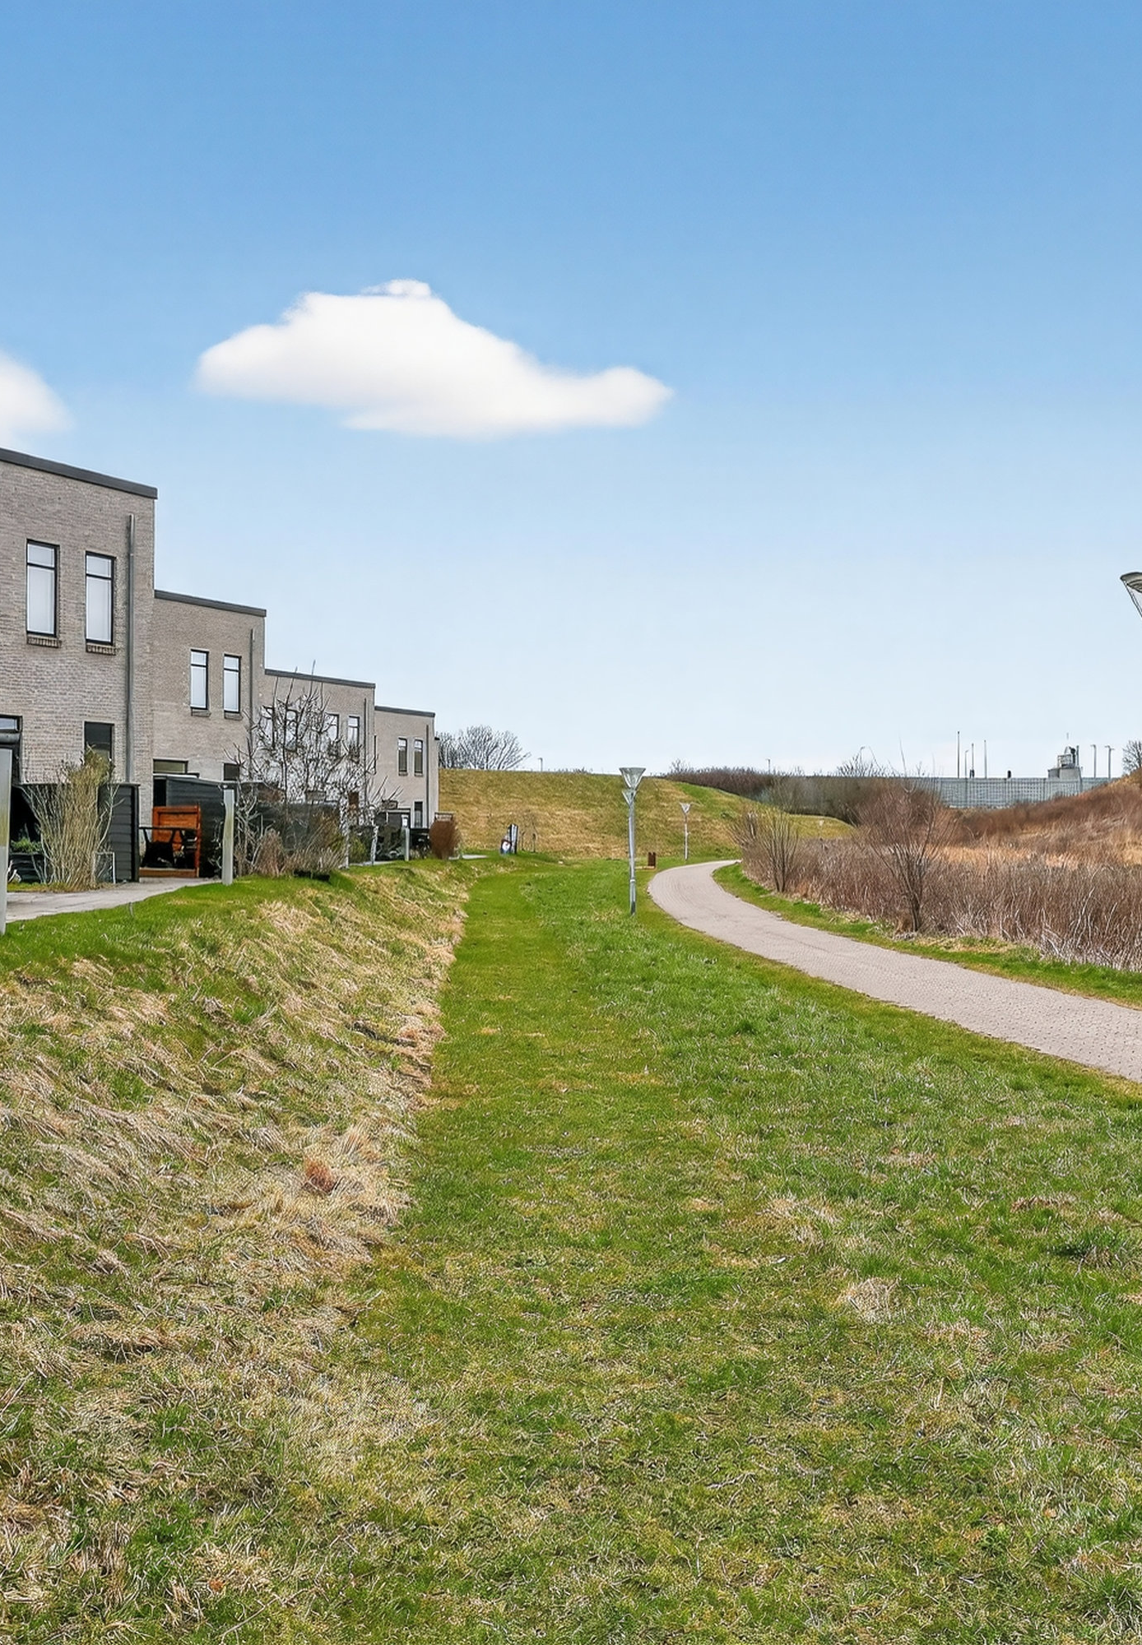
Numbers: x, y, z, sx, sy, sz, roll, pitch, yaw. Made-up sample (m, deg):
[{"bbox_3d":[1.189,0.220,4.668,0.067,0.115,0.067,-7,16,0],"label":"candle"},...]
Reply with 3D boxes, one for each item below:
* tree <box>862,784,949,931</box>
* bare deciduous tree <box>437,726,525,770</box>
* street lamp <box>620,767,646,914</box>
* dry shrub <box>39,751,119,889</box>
[{"bbox_3d":[6.069,0.628,31.000,1.550,2.650,1.600,0,-1,0],"label":"tree"},{"bbox_3d":[-7.246,-4.569,140.000,7.200,7.200,7.000,0,-1,0],"label":"bare deciduous tree"},{"bbox_3d":[1.343,0.399,37.300,0.580,3.200,0.580,0,-1,0],"label":"street lamp"},{"bbox_3d":[-6.755,-0.026,23.500,1.100,1.900,1.100,0,-1,0],"label":"dry shrub"}]

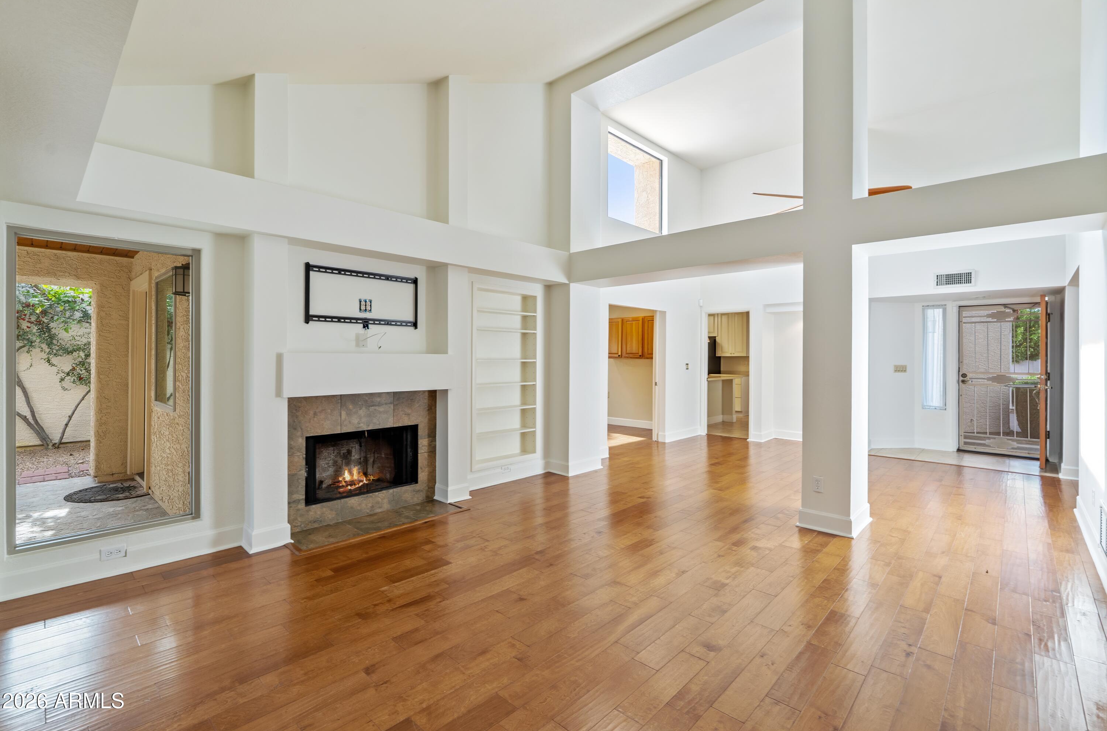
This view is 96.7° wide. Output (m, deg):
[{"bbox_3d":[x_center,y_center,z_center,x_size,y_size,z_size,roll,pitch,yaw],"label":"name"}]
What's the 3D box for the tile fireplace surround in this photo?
[{"bbox_3d":[-1.517,0.714,4.025,0.057,1.015,1.280,1,1,43],"label":"tile fireplace surround"}]

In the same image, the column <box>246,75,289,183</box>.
[{"bbox_3d":[-1.963,-1.596,3.372,0.205,0.770,0.206,1,1,43],"label":"column"}]

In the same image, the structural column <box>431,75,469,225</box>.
[{"bbox_3d":[-0.920,-1.917,4.467,0.205,1.390,0.205,1,1,43],"label":"structural column"}]

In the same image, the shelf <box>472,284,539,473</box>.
[{"bbox_3d":[-0.561,0.118,5.231,0.290,1.850,0.945,1,1,43],"label":"shelf"}]

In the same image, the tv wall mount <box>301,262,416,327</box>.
[{"bbox_3d":[-1.521,-0.540,3.984,0.042,0.453,0.935,1,1,43],"label":"tv wall mount"}]

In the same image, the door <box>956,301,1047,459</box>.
[{"bbox_3d":[6.060,0.191,6.675,0.890,2.030,0.045,1,1,43],"label":"door"}]

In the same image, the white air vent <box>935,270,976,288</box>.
[{"bbox_3d":[4.914,-1.059,6.034,0.398,0.190,0.025,1,1,43],"label":"white air vent"}]

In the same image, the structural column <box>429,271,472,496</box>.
[{"bbox_3d":[-0.927,0.165,4.495,0.220,2.105,0.232,1,1,43],"label":"structural column"}]

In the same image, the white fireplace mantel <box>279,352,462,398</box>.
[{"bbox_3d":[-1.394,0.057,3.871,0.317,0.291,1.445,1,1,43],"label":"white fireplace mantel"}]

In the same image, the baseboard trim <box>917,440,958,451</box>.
[{"bbox_3d":[5.516,1.151,7.107,0.460,0.130,0.020,1,1,43],"label":"baseboard trim"}]

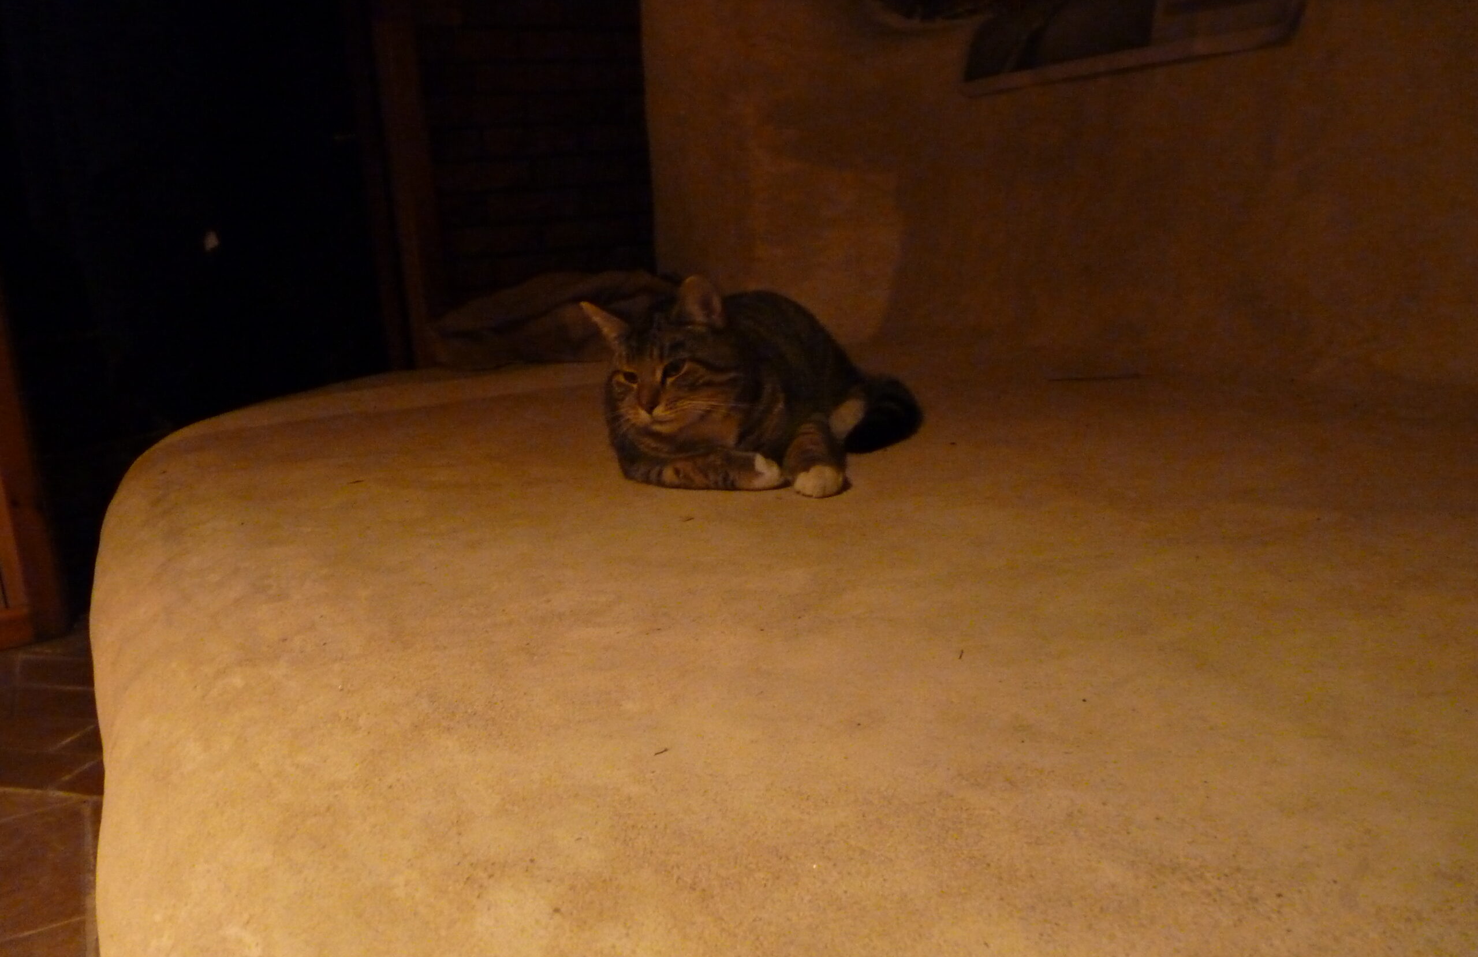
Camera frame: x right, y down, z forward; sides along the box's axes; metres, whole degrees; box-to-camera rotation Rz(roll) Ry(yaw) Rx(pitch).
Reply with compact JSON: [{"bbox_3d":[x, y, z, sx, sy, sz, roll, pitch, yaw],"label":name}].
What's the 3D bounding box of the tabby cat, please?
[{"bbox_3d":[0.033,-0.113,1.145,0.250,0.190,0.340,4,14,27],"label":"tabby cat"}]

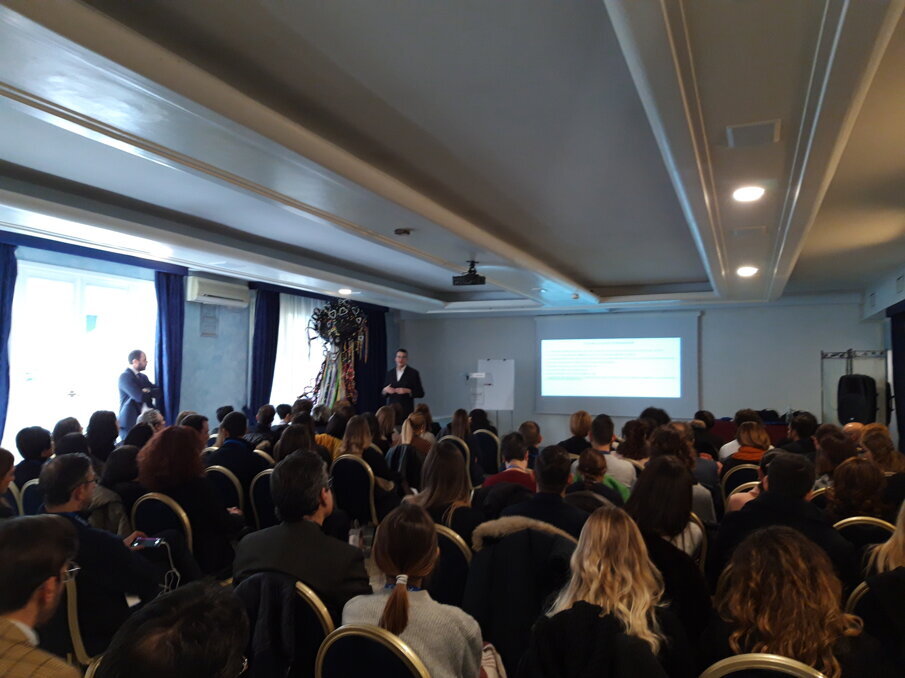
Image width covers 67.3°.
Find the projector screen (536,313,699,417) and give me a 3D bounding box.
[{"bbox_3d":[2.793,0.450,11.818,2.790,1.770,0.050,-1,-4,23],"label":"projector screen"}]

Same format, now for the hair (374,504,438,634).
[{"bbox_3d":[-0.125,0.608,1.840,0.175,0.325,0.230,-1,-4,23],"label":"hair"}]

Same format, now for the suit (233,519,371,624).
[{"bbox_3d":[-0.489,0.877,2.226,0.460,0.580,0.310,-1,-3,20],"label":"suit"}]

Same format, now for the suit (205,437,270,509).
[{"bbox_3d":[-1.567,1.021,4.940,0.460,0.630,0.320,-1,-4,25],"label":"suit"}]

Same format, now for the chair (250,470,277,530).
[{"bbox_3d":[-1.122,1.345,4.809,0.450,0.920,0.560,-1,-4,23],"label":"chair"}]

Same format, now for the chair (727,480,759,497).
[{"bbox_3d":[1.893,1.290,4.148,0.420,0.910,0.540,-1,-4,21],"label":"chair"}]

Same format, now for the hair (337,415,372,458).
[{"bbox_3d":[-0.764,0.768,5.350,0.230,0.330,0.240,-2,-4,28],"label":"hair"}]

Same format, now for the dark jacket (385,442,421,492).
[{"bbox_3d":[-0.407,1.183,5.913,0.400,0.540,0.180,-1,-3,23],"label":"dark jacket"}]

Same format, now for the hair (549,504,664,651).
[{"bbox_3d":[0.397,0.601,1.740,0.250,0.345,0.230,-1,-4,23],"label":"hair"}]

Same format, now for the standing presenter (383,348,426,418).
[{"bbox_3d":[-0.681,1.068,9.347,0.560,1.860,0.380,-1,-3,16],"label":"standing presenter"}]

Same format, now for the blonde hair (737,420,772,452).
[{"bbox_3d":[2.193,0.707,4.950,0.230,0.220,0.230,-1,-3,15],"label":"blonde hair"}]

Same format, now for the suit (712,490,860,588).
[{"bbox_3d":[1.230,0.882,2.543,0.520,0.640,0.340,-1,-4,20],"label":"suit"}]

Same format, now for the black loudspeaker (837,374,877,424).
[{"bbox_3d":[5.298,0.799,8.900,0.370,0.670,0.390,3,-4,-35],"label":"black loudspeaker"}]

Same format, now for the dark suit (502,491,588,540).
[{"bbox_3d":[0.408,0.929,2.919,0.460,0.560,0.310,-1,-4,23],"label":"dark suit"}]

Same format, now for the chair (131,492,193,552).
[{"bbox_3d":[-1.444,1.252,3.695,0.420,0.910,0.540,-1,-3,17],"label":"chair"}]

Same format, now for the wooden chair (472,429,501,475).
[{"bbox_3d":[0.464,1.552,8.301,0.450,0.920,0.560,-1,-4,23],"label":"wooden chair"}]

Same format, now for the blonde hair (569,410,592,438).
[{"bbox_3d":[1.248,0.830,6.600,0.210,0.270,0.230,-1,-4,20],"label":"blonde hair"}]

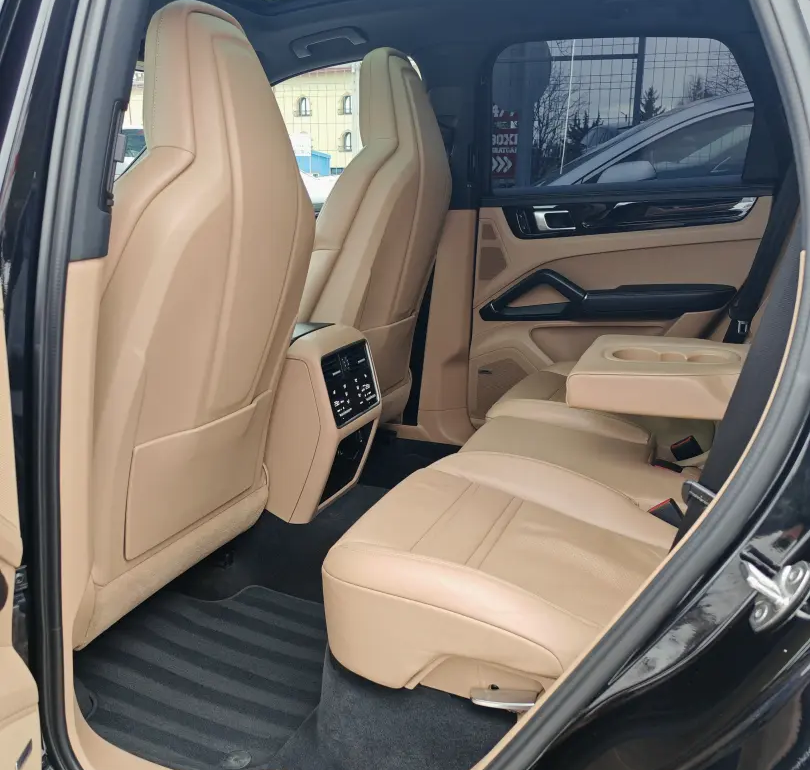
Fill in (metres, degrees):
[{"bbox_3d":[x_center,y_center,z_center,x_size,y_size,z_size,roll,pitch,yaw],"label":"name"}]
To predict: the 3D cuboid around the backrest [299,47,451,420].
[{"bbox_3d":[-0.131,-0.318,1.967,0.274,0.922,0.537,11,19,19],"label":"backrest"}]

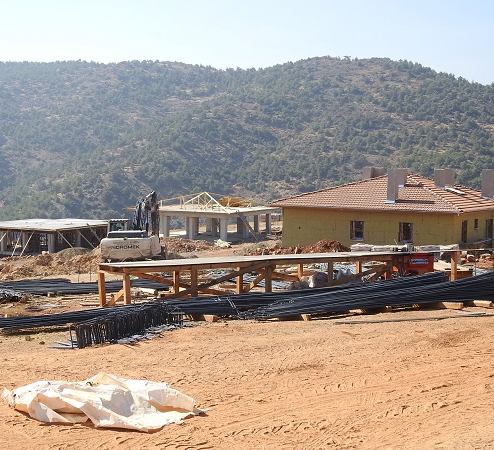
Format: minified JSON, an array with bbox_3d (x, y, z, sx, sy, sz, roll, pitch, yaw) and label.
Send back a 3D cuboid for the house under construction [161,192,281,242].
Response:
[{"bbox_3d":[-4.796,-1.132,111.745,13.000,5.000,12.800,2,5,28],"label":"house under construction"}]

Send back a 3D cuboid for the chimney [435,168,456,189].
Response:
[{"bbox_3d":[13.837,-3.268,67.342,0.850,1.375,1.150,3,5,33],"label":"chimney"}]

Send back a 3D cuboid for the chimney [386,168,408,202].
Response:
[{"bbox_3d":[9.863,-2.657,63.695,0.750,2.172,1.250,3,5,33],"label":"chimney"}]

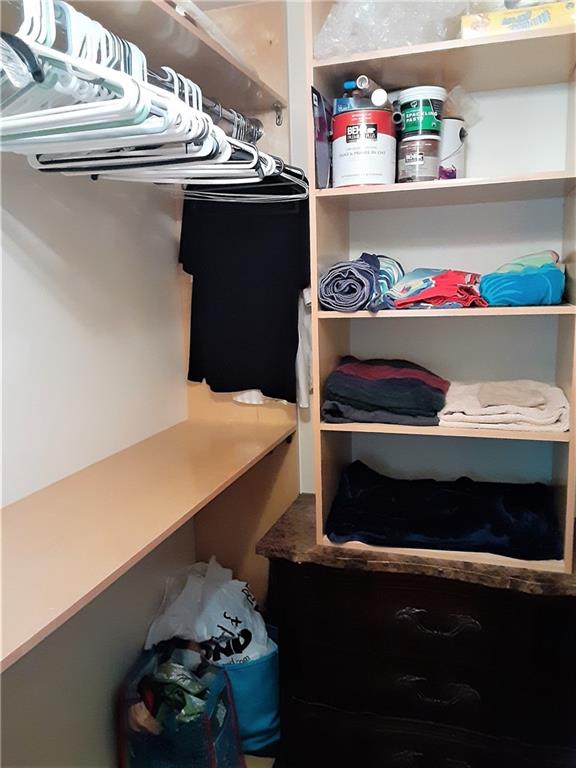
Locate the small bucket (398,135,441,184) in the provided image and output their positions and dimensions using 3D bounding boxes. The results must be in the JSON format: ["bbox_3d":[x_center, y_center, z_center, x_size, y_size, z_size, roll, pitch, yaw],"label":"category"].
[{"bbox_3d":[0.343,-0.566,1.557,0.109,0.123,0.109,1,10,18],"label":"small bucket"}]

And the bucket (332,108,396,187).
[{"bbox_3d":[0.201,-0.600,1.577,0.166,0.192,0.166,-2,10,0],"label":"bucket"}]

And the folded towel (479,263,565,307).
[{"bbox_3d":[0.597,-0.253,1.533,0.198,0.102,0.242,1,10,18],"label":"folded towel"}]

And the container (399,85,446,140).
[{"bbox_3d":[0.347,-0.686,1.535,0.119,0.120,0.119,1,10,18],"label":"container"}]

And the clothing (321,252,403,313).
[{"bbox_3d":[0.204,-0.283,1.660,0.164,0.142,0.283,1,10,18],"label":"clothing"}]

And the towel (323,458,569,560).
[{"bbox_3d":[0.443,0.343,1.724,0.598,0.115,0.323,1,10,18],"label":"towel"}]

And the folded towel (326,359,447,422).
[{"bbox_3d":[0.291,0.005,1.701,0.314,0.153,0.288,1,10,18],"label":"folded towel"}]

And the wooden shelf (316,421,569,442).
[{"bbox_3d":[0.440,0.090,1.697,0.612,0.021,0.376,1,10,18],"label":"wooden shelf"}]

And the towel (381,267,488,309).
[{"bbox_3d":[0.411,-0.256,1.601,0.247,0.097,0.273,1,10,18],"label":"towel"}]

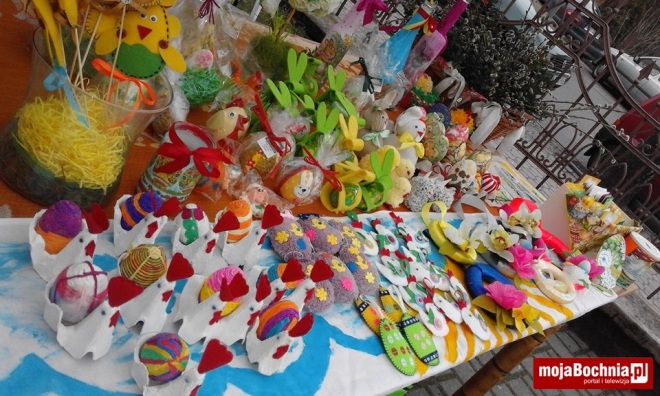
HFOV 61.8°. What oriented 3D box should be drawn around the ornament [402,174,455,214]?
[{"bbox_3d":[0.234,-0.008,1.296,0.095,0.085,0.085,16,33,-38],"label":"ornament"}]

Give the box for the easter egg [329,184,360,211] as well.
[{"bbox_3d":[0.026,-0.003,1.057,0.058,0.046,0.046,27,31,-17],"label":"easter egg"}]

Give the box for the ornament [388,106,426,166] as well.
[{"bbox_3d":[0.176,-0.133,1.249,0.075,0.140,0.080,-16,56,-46],"label":"ornament"}]

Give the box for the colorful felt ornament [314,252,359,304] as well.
[{"bbox_3d":[0.009,0.115,0.789,0.067,0.042,0.090,2,44,-47],"label":"colorful felt ornament"}]

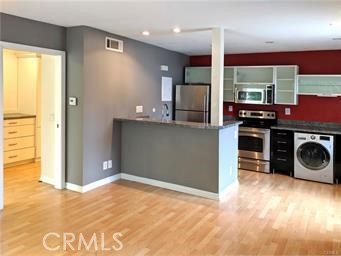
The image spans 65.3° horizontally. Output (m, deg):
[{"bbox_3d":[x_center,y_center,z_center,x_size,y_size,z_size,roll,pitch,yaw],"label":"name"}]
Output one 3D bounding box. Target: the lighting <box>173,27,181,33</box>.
[{"bbox_3d":[0.091,-1.417,3.848,0.130,0.035,0.130,1,7,0],"label":"lighting"}]

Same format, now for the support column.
[{"bbox_3d":[0.666,-0.716,3.755,0.120,1.333,0.125,5,8,30],"label":"support column"}]

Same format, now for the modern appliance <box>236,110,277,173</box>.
[{"bbox_3d":[1.751,0.262,5.610,0.765,1.170,0.685,5,8,30],"label":"modern appliance"}]

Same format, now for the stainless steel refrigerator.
[{"bbox_3d":[0.635,-0.099,6.118,0.785,1.703,0.798,5,8,30],"label":"stainless steel refrigerator"}]

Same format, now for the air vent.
[{"bbox_3d":[-0.875,-1.319,4.250,0.025,0.200,0.410,5,8,30],"label":"air vent"}]

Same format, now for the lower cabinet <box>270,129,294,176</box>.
[{"bbox_3d":[2.289,0.453,5.357,0.435,0.880,0.620,5,8,30],"label":"lower cabinet"}]

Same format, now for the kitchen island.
[{"bbox_3d":[0.118,0.405,4.437,1.847,1.085,1.044,5,8,30],"label":"kitchen island"}]

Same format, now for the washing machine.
[{"bbox_3d":[2.727,0.516,5.055,0.602,0.850,0.653,5,8,30],"label":"washing machine"}]

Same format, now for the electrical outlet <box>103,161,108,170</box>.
[{"bbox_3d":[-1.042,0.614,4.296,0.012,0.125,0.082,5,8,30],"label":"electrical outlet"}]

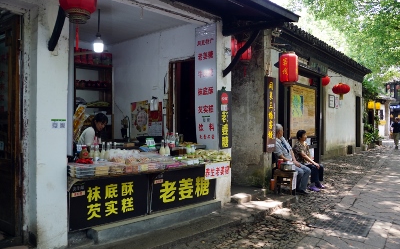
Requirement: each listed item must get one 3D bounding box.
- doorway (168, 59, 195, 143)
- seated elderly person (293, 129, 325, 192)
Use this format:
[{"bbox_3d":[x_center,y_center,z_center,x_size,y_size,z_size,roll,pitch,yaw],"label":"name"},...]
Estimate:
[{"bbox_3d":[-0.226,0.047,5.380,0.650,2.030,0.120,0,-1,43],"label":"doorway"},{"bbox_3d":[2.070,0.678,7.000,0.620,1.150,0.450,0,0,22],"label":"seated elderly person"}]

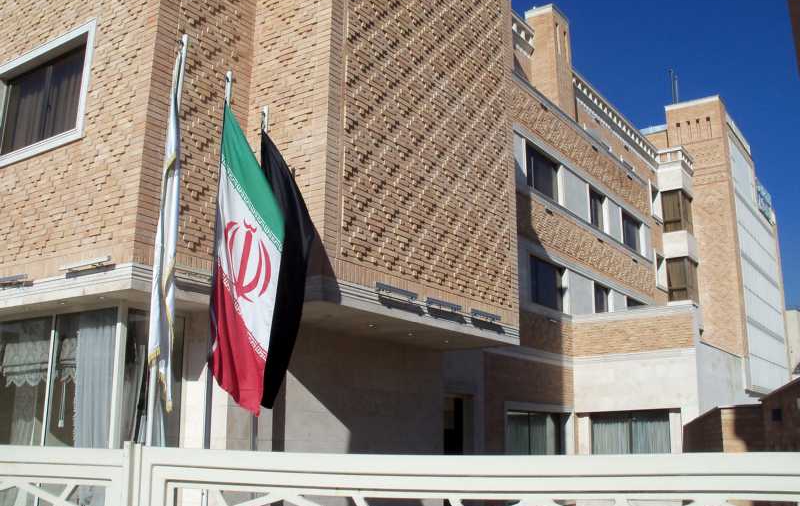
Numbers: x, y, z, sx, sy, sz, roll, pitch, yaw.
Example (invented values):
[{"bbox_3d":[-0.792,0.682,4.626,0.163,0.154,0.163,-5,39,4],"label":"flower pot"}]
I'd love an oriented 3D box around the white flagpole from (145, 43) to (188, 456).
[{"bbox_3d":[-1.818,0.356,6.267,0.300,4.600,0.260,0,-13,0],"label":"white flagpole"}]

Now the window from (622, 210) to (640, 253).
[{"bbox_3d":[7.724,-0.649,26.905,0.120,1.199,1.984,-9,-16,33],"label":"window"}]

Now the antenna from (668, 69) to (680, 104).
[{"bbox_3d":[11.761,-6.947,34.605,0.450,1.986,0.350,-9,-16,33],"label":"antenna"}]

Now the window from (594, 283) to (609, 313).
[{"bbox_3d":[5.882,1.547,23.582,0.120,1.256,1.215,-9,-16,33],"label":"window"}]

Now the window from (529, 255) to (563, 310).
[{"bbox_3d":[3.739,0.852,20.462,0.120,1.256,1.985,-9,-16,33],"label":"window"}]

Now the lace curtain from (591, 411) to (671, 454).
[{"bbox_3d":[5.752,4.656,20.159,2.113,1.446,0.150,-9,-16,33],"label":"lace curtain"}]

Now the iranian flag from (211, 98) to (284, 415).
[{"bbox_3d":[-1.331,-0.005,7.166,0.627,2.859,0.350,0,-13,0],"label":"iranian flag"}]

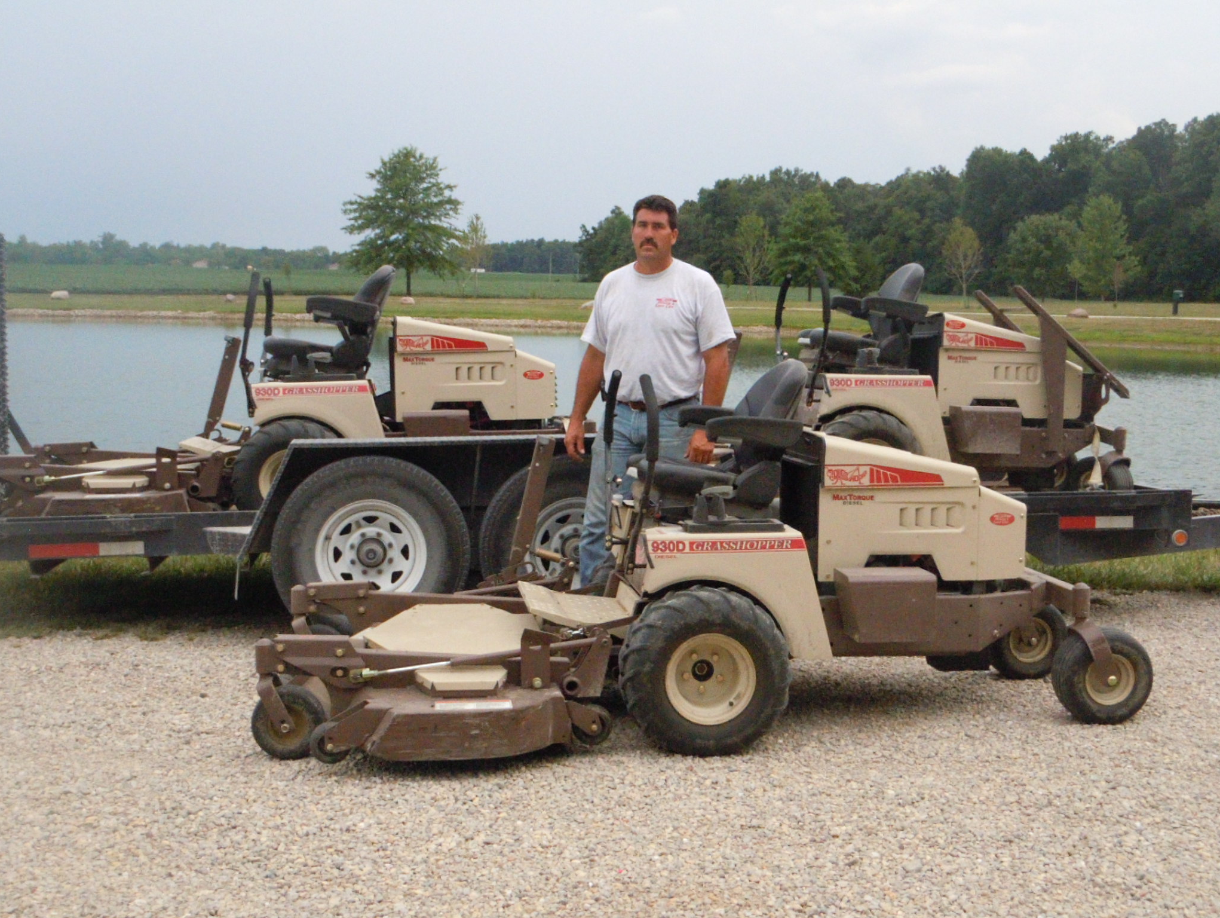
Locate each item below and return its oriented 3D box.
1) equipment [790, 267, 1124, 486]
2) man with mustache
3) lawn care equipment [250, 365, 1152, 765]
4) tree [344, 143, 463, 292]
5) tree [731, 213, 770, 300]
[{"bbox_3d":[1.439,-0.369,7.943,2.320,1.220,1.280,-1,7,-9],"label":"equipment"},{"bbox_3d":[0.166,-0.121,6.203,0.620,1.820,0.360,2,7,12],"label":"man with mustache"},{"bbox_3d":[0.324,0.260,5.572,3.020,1.220,1.450,-1,7,-9],"label":"lawn care equipment"},{"bbox_3d":[-11.529,-13.142,88.000,6.700,8.300,6.700,0,7,0],"label":"tree"},{"bbox_3d":[7.357,-10.600,83.000,2.100,4.400,2.100,0,7,0],"label":"tree"}]

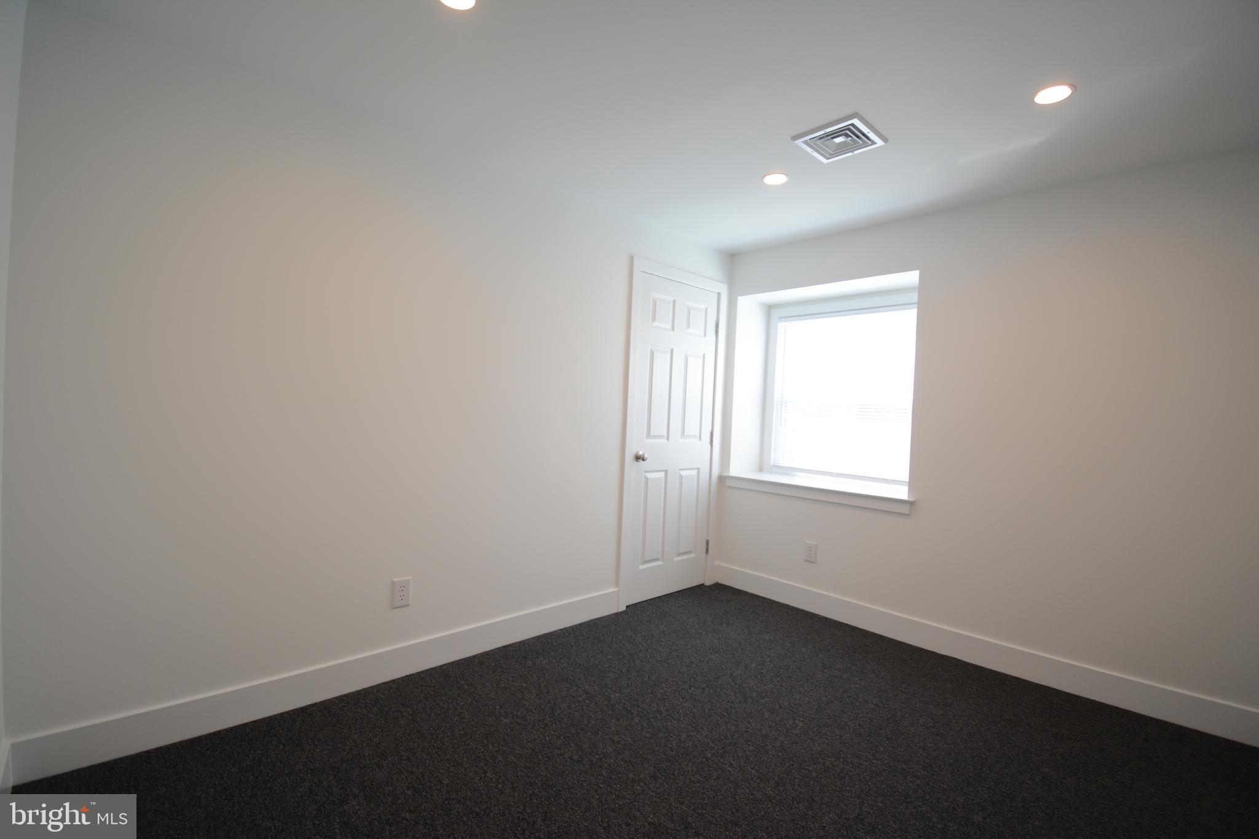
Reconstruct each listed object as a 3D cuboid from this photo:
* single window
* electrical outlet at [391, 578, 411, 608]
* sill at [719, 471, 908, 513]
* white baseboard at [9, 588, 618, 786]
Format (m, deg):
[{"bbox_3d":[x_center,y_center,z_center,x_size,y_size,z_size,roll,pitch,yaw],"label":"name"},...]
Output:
[{"bbox_3d":[1.433,-0.200,3.522,0.080,1.230,1.155,2,1,-44],"label":"single window"},{"bbox_3d":[-0.962,0.733,2.215,0.077,0.123,0.008,2,1,-43],"label":"electrical outlet"},{"bbox_3d":[1.228,0.457,3.366,0.420,0.088,1.260,2,1,-44],"label":"sill"},{"bbox_3d":[-0.920,1.041,2.288,2.340,0.137,0.018,2,1,-43],"label":"white baseboard"}]

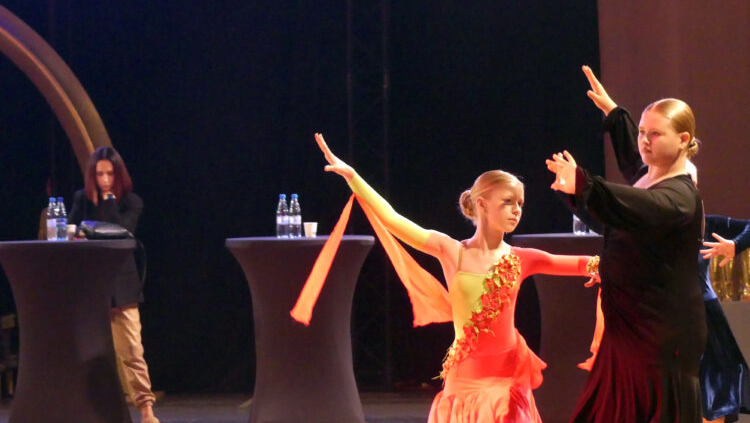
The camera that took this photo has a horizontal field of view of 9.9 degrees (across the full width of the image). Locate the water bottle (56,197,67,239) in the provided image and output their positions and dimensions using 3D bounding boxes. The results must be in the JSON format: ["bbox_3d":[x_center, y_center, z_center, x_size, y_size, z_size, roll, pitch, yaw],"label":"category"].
[{"bbox_3d":[-1.698,0.039,23.500,0.066,0.236,0.066,-1,1,0],"label":"water bottle"}]

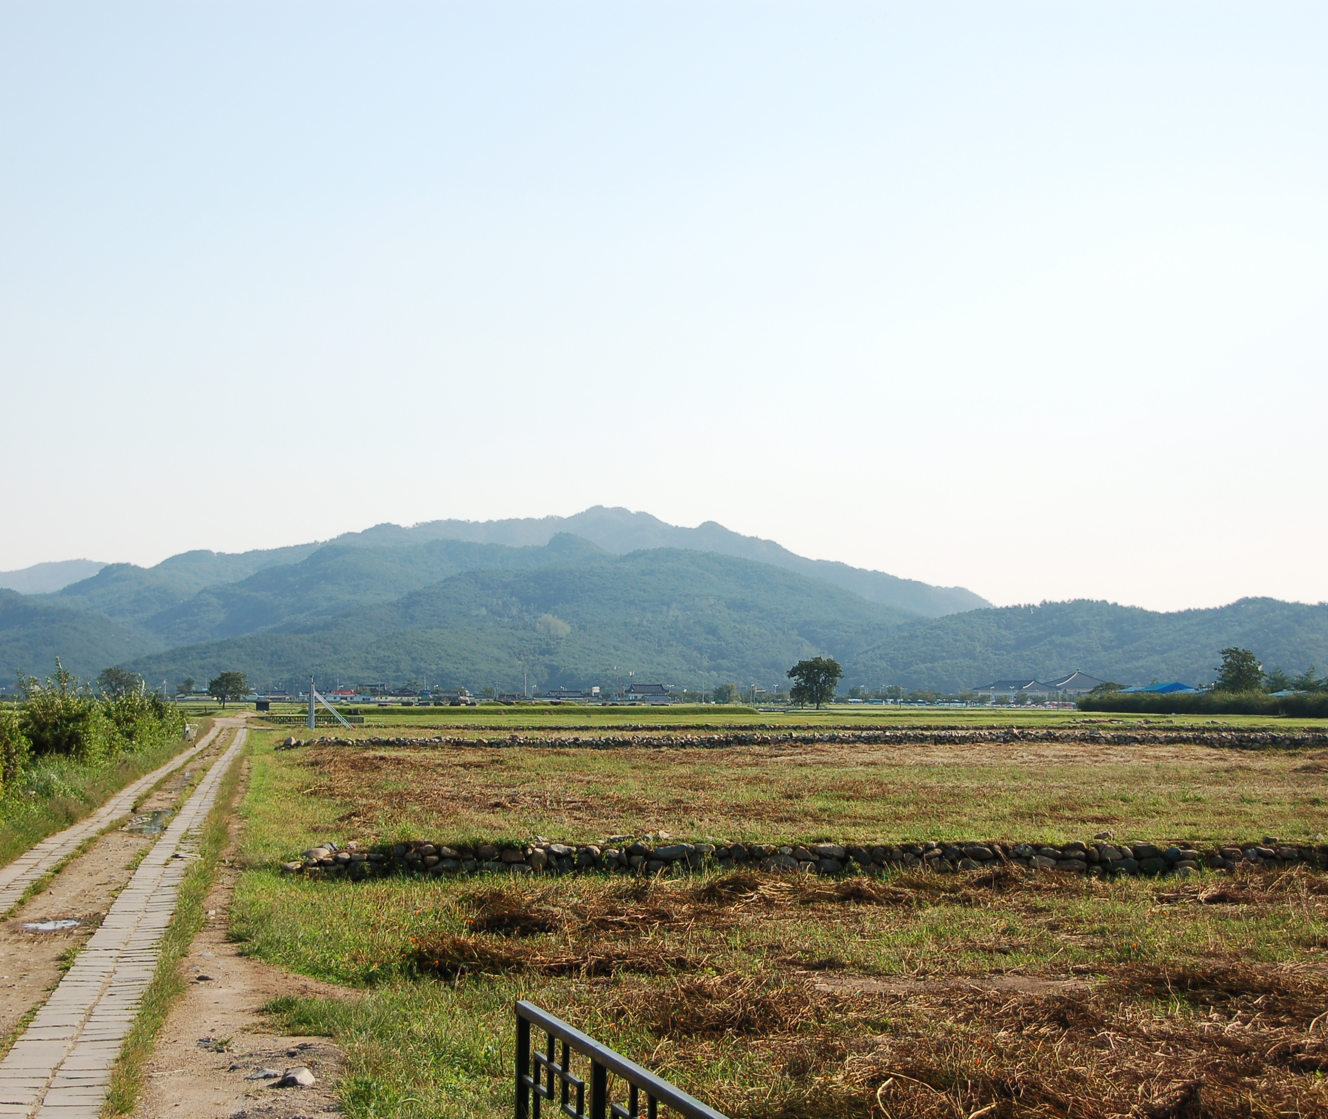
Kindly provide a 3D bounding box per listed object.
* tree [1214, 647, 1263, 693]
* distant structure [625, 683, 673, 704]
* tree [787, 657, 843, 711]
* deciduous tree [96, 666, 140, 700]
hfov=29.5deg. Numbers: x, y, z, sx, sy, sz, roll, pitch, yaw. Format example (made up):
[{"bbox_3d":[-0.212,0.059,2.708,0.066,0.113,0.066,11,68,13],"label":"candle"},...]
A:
[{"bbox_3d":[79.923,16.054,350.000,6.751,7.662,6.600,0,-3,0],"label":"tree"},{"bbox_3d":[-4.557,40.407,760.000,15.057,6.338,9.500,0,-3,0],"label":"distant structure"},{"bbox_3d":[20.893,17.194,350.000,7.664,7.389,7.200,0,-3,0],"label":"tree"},{"bbox_3d":[-97.362,22.518,450.000,7.742,6.568,7.400,0,-3,0],"label":"deciduous tree"}]

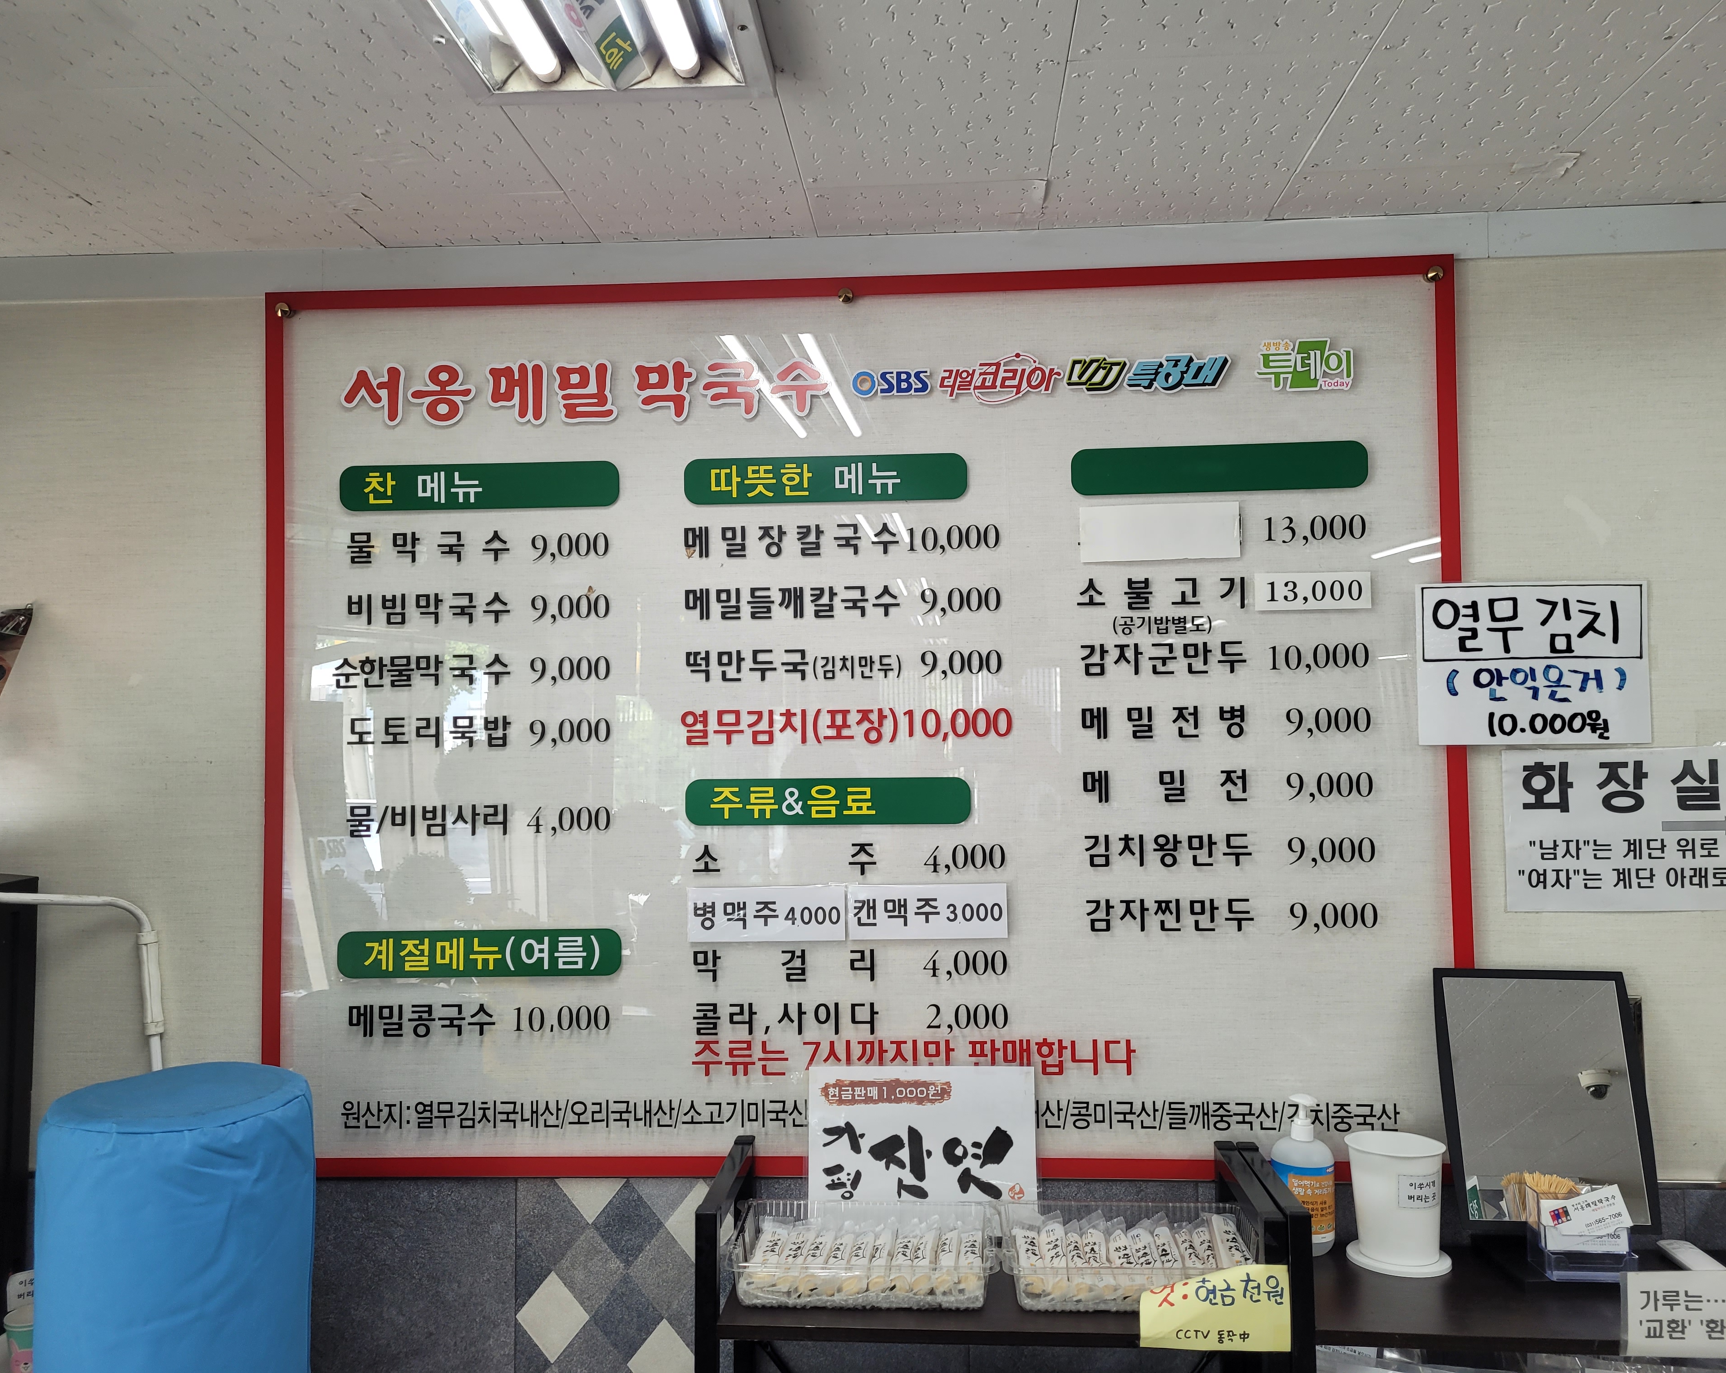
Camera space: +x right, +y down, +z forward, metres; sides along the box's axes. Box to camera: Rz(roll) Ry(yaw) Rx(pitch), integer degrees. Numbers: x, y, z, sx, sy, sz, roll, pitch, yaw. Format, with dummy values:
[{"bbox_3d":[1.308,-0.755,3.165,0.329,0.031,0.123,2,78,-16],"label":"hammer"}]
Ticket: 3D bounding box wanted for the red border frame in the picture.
[{"bbox_3d":[-0.015,0.047,1.840,1.605,1.206,0.030,-1,-2,3],"label":"red border frame"}]

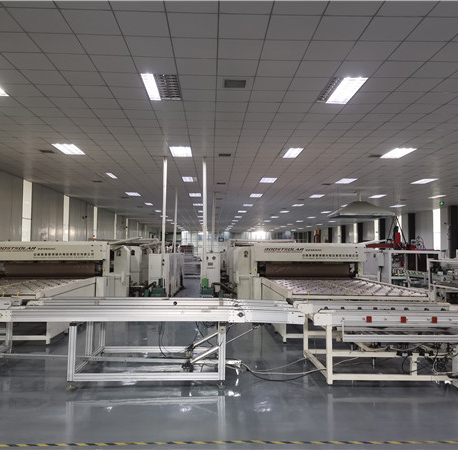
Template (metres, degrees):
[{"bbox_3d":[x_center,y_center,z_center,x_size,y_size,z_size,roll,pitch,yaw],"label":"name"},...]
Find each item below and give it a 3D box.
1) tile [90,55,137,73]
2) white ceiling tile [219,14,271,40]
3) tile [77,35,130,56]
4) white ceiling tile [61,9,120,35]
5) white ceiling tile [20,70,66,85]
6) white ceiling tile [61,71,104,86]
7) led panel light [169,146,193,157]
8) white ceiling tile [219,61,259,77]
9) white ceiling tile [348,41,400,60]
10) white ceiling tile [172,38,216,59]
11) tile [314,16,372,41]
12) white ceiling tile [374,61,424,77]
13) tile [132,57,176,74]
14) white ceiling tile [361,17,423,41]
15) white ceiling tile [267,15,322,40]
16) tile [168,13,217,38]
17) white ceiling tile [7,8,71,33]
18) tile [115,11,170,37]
[{"bbox_3d":[-1.674,-2.348,6.558,0.600,0.020,0.600,0,-3,-2],"label":"tile"},{"bbox_3d":[0.174,-2.408,5.450,0.600,0.020,0.600,0,-3,-2],"label":"white ceiling tile"},{"bbox_3d":[-1.649,-2.383,5.967,0.600,0.020,0.600,0,-3,-2],"label":"tile"},{"bbox_3d":[-1.629,-2.425,5.384,0.600,0.020,0.600,0,-3,-2],"label":"white ceiling tile"},{"bbox_3d":[-2.897,-2.325,7.134,0.600,0.020,0.600,0,-3,-2],"label":"white ceiling tile"},{"bbox_3d":[-2.298,-2.316,7.124,0.600,0.020,0.600,0,-3,-2],"label":"white ceiling tile"},{"bbox_3d":[-1.293,-2.026,12.290,0.600,0.060,1.200,0,-3,-2],"label":"led panel light"},{"bbox_3d":[0.123,-2.340,6.649,0.600,0.020,0.600,0,-3,-2],"label":"white ceiling tile"},{"bbox_3d":[1.945,-2.364,6.118,0.600,0.020,0.600,0,-3,-2],"label":"white ceiling tile"},{"bbox_3d":[-0.453,-2.380,6.028,0.600,0.020,0.600,0,-3,-2],"label":"white ceiling tile"},{"bbox_3d":[1.373,-2.401,5.500,0.600,0.020,0.600,0,-3,-2],"label":"tile"},{"bbox_3d":[2.522,-2.324,6.739,0.600,0.020,0.600,0,-3,-2],"label":"white ceiling tile"},{"bbox_3d":[-1.074,-2.344,6.583,0.600,0.020,0.600,0,-3,-2],"label":"tile"},{"bbox_3d":[1.968,-2.400,5.520,0.600,0.020,0.600,0,-3,-2],"label":"white ceiling tile"},{"bbox_3d":[0.773,-2.405,5.475,0.600,0.020,0.600,0,-3,-2],"label":"white ceiling tile"},{"bbox_3d":[-0.430,-2.416,5.429,0.600,0.020,0.600,0,-3,-2],"label":"tile"},{"bbox_3d":[-2.229,-2.429,5.361,0.600,0.020,0.600,0,-3,-2],"label":"white ceiling tile"},{"bbox_3d":[-1.025,-2.415,5.401,0.600,0.020,0.600,0,-3,-2],"label":"tile"}]

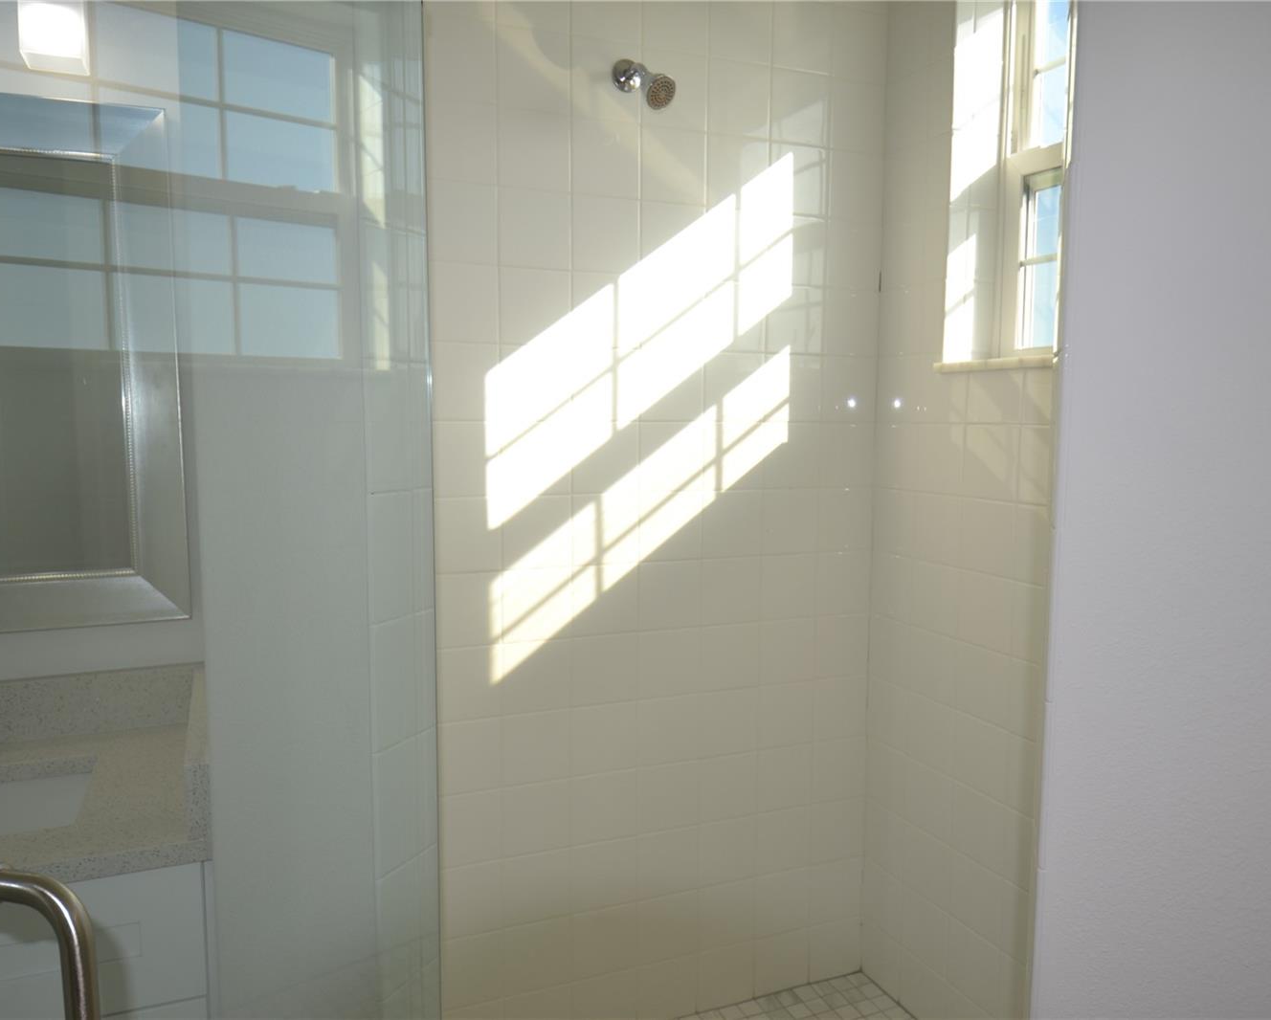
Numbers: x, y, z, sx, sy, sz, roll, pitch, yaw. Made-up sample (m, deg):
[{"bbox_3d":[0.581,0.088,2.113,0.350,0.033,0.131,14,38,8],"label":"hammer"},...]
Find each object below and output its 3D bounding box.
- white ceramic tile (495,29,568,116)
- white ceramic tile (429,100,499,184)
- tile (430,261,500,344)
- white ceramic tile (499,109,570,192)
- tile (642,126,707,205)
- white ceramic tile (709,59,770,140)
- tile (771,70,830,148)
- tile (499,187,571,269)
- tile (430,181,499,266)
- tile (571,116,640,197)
[{"bbox_3d":[-0.202,-0.873,1.774,0.152,0.152,0.010,-2,6,-21],"label":"white ceramic tile"},{"bbox_3d":[-0.344,-0.715,1.733,0.152,0.152,0.010,-2,6,-21],"label":"white ceramic tile"},{"bbox_3d":[-0.346,-0.409,1.762,0.152,0.152,0.010,-2,6,-21],"label":"tile"},{"bbox_3d":[-0.203,-0.720,1.788,0.152,0.152,0.010,-2,6,-21],"label":"white ceramic tile"},{"bbox_3d":[0.081,-0.730,1.897,0.152,0.152,0.010,-2,6,-21],"label":"tile"},{"bbox_3d":[0.224,-0.888,1.938,0.152,0.152,0.010,-2,6,-21],"label":"white ceramic tile"},{"bbox_3d":[0.366,-0.892,1.992,0.152,0.152,0.010,-2,6,-21],"label":"tile"},{"bbox_3d":[-0.204,-0.568,1.802,0.152,0.152,0.010,-2,6,-21],"label":"tile"},{"bbox_3d":[-0.345,-0.564,1.747,0.152,0.152,0.010,-2,6,-21],"label":"tile"},{"bbox_3d":[-0.061,-0.727,1.842,0.152,0.152,0.010,-2,6,-21],"label":"tile"}]

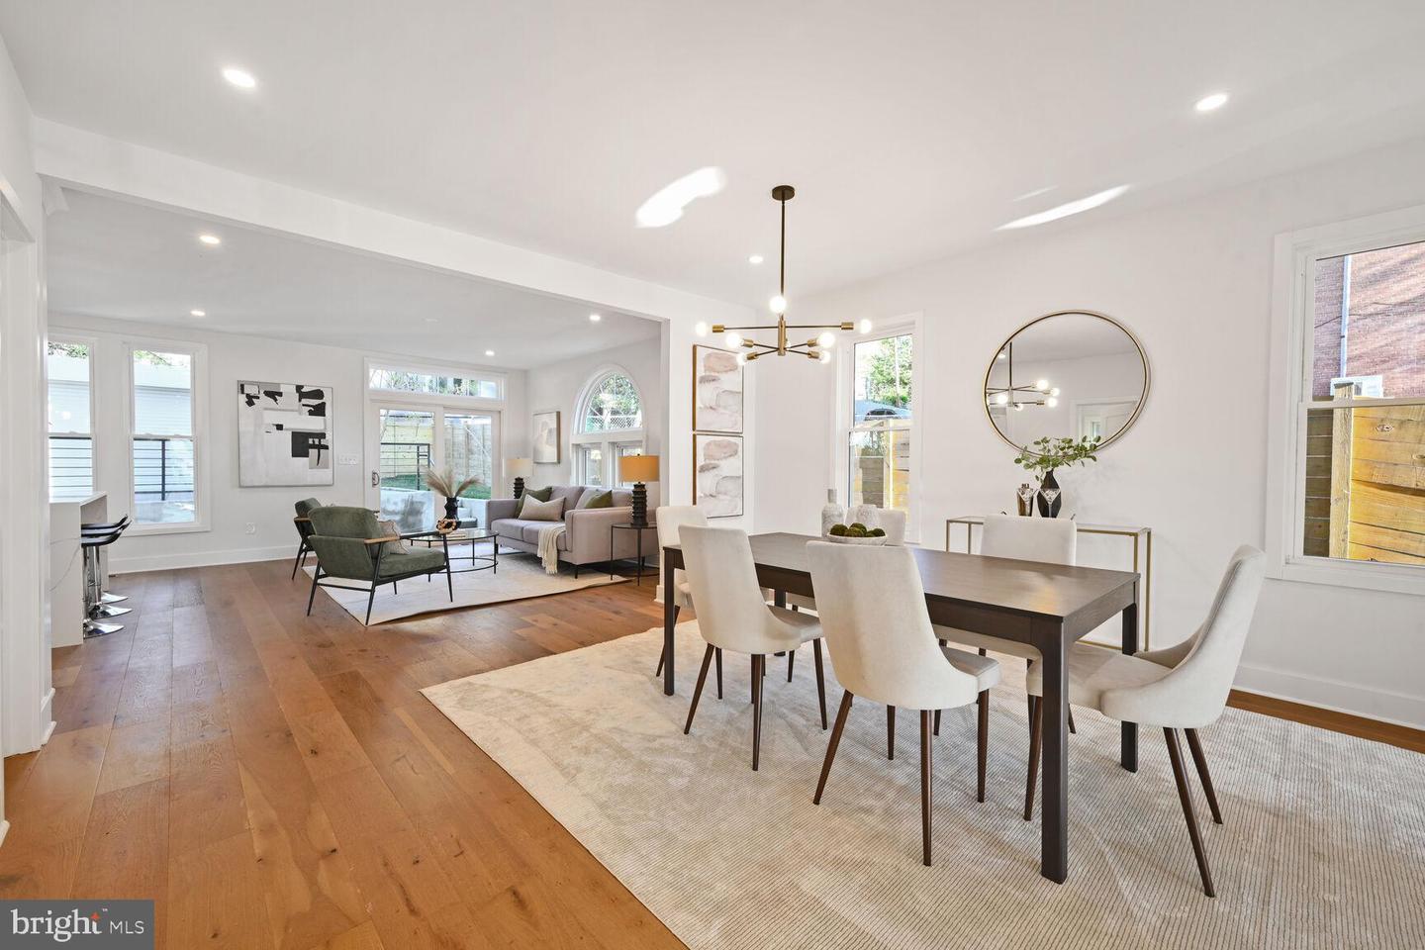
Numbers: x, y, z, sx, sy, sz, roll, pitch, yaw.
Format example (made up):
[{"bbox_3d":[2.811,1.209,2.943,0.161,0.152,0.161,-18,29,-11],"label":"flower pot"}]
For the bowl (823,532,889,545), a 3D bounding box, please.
[{"bbox_3d":[0.695,0.333,2.659,0.285,0.078,0.285,0,1,0],"label":"bowl"}]

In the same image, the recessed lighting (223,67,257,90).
[{"bbox_3d":[-1.816,-1.530,2.132,0.105,0.020,0.105,-1,2,-42],"label":"recessed lighting"}]

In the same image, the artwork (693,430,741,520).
[{"bbox_3d":[0.055,0.021,4.993,0.600,0.755,0.050,-1,2,-42],"label":"artwork"}]

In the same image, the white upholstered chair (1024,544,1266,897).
[{"bbox_3d":[1.397,0.691,1.828,0.600,0.950,0.490,1,2,44],"label":"white upholstered chair"}]

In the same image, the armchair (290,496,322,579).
[{"bbox_3d":[-4.096,0.651,6.119,0.800,0.830,0.700,-1,1,-31],"label":"armchair"}]

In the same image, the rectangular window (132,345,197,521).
[{"bbox_3d":[-6.128,-0.420,6.199,0.540,1.950,0.100,-1,1,-44],"label":"rectangular window"}]

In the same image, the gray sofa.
[{"bbox_3d":[-1.848,0.626,6.866,0.930,0.850,2.320,-1,2,-44],"label":"gray sofa"}]

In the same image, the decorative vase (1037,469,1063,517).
[{"bbox_3d":[2.030,0.138,3.331,0.130,0.345,0.130,-1,1,-44],"label":"decorative vase"}]

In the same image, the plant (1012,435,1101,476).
[{"bbox_3d":[2.062,-0.119,3.334,0.320,0.250,0.440,-1,2,-42],"label":"plant"}]

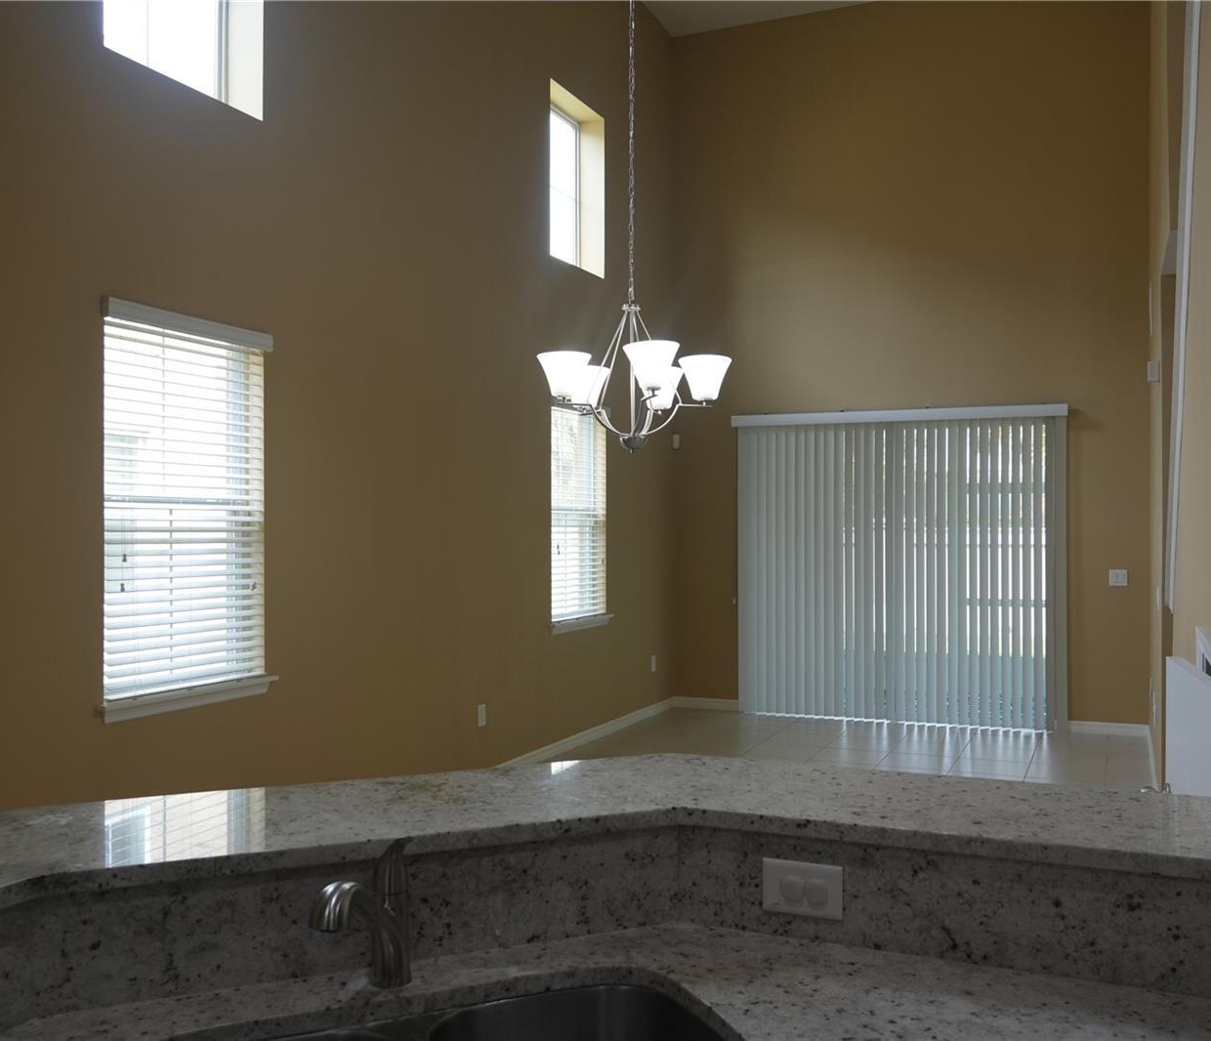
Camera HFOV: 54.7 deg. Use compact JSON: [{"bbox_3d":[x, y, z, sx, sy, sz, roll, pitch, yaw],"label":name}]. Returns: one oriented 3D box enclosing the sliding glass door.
[{"bbox_3d":[2.278,0.354,9.345,2.589,2.466,0.100,0,0,24],"label":"sliding glass door"}]

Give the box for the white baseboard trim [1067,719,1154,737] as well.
[{"bbox_3d":[3.746,1.551,8.742,0.591,0.094,0.016,0,0,24],"label":"white baseboard trim"}]

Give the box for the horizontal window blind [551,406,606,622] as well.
[{"bbox_3d":[-0.194,-0.064,8.420,0.060,1.505,0.919,0,0,24],"label":"horizontal window blind"}]

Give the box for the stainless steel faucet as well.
[{"bbox_3d":[-0.324,0.550,1.573,0.060,0.200,0.245,0,0,14],"label":"stainless steel faucet"}]

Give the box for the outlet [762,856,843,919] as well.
[{"bbox_3d":[0.305,0.570,1.812,0.124,0.080,0.009,0,0,24],"label":"outlet"}]

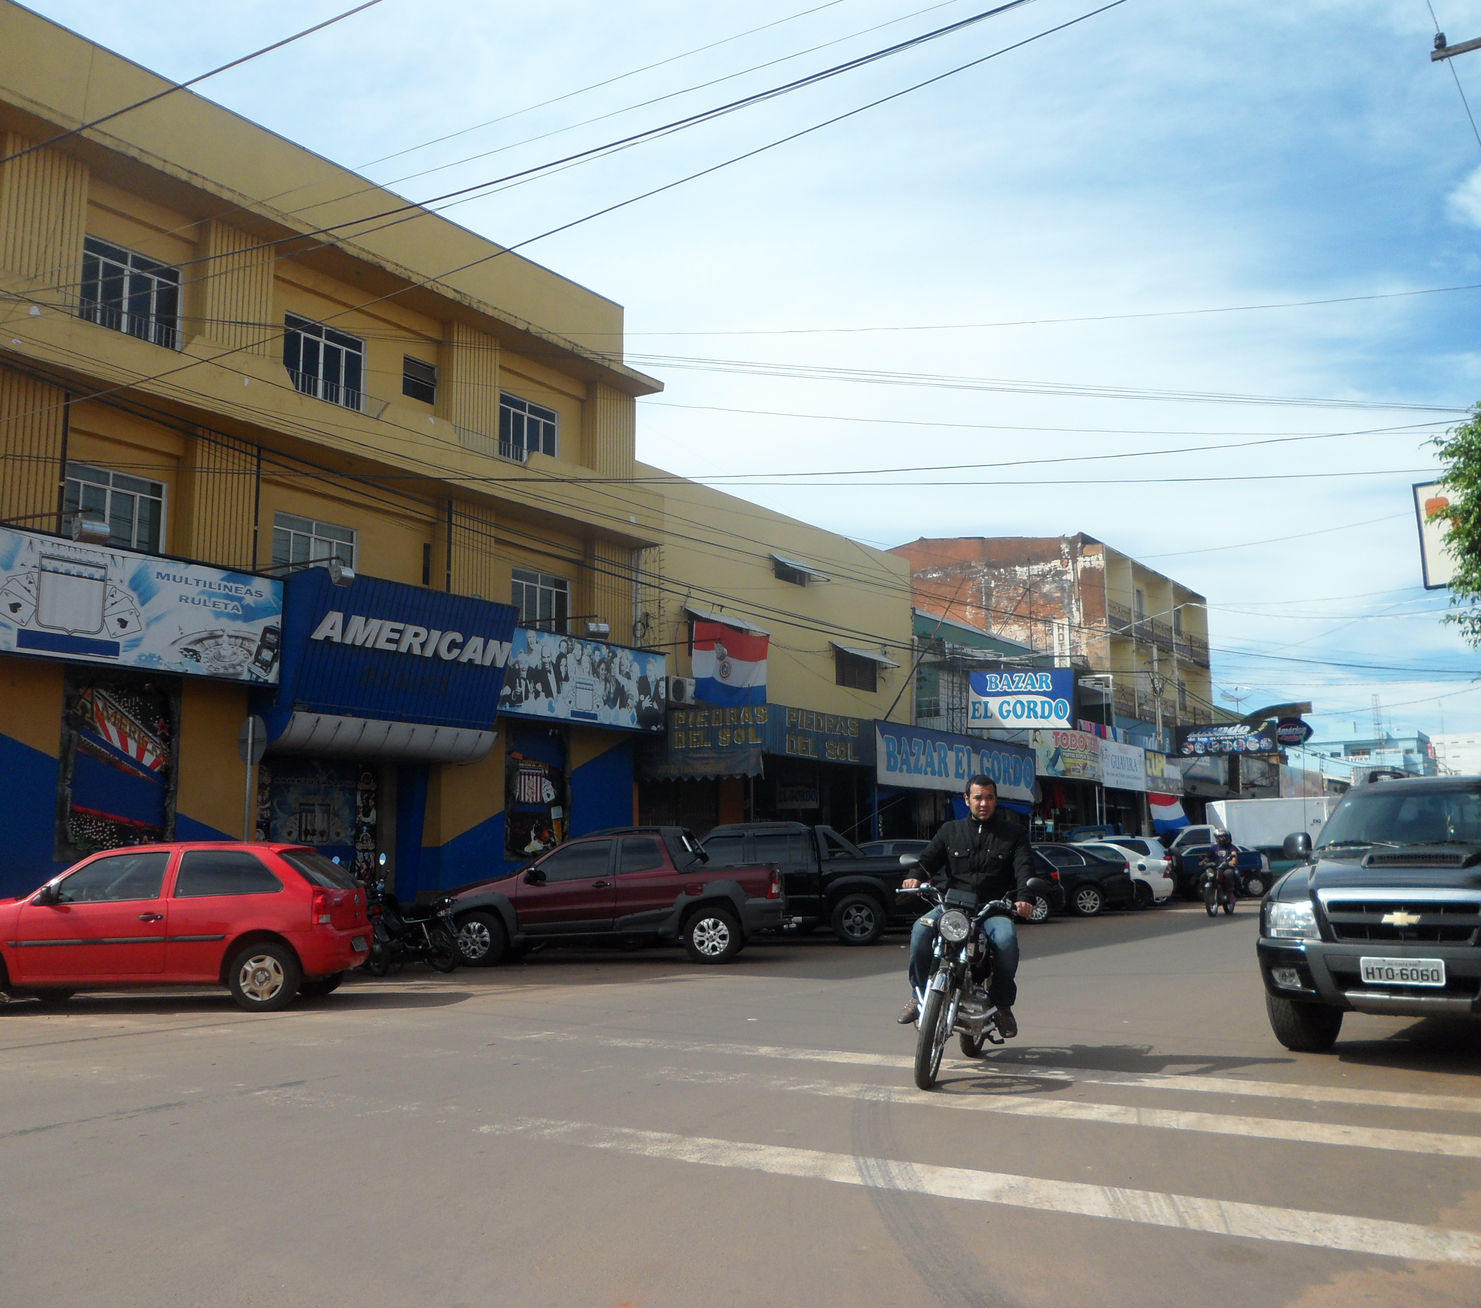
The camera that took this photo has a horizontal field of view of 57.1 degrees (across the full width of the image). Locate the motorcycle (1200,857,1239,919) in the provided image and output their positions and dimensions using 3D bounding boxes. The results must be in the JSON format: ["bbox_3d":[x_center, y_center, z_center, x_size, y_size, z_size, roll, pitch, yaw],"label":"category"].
[{"bbox_3d":[9.362,4.535,26.486,0.720,1.120,1.950,-7,-11,35],"label":"motorcycle"}]

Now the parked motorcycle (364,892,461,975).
[{"bbox_3d":[-3.614,3.052,15.349,1.900,1.050,0.700,-8,-11,40],"label":"parked motorcycle"}]

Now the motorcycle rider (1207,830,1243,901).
[{"bbox_3d":[9.493,4.145,26.697,0.660,1.400,0.800,-7,-11,35],"label":"motorcycle rider"}]

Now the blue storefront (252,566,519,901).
[{"bbox_3d":[-5.372,1.596,19.991,2.200,4.900,3.750,-7,-11,35],"label":"blue storefront"}]

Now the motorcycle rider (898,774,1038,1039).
[{"bbox_3d":[1.317,1.463,7.874,0.750,1.430,0.780,-4,-9,20],"label":"motorcycle rider"}]

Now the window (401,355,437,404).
[{"bbox_3d":[-5.310,-4.541,22.540,0.150,0.700,0.700,-7,-11,35],"label":"window"}]

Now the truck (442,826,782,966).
[{"bbox_3d":[-1.648,2.959,16.821,4.450,1.640,1.740,-1,-9,1],"label":"truck"}]

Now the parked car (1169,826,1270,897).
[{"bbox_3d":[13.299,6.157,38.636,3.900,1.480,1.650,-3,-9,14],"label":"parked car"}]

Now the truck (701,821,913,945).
[{"bbox_3d":[0.231,3.329,19.870,5.200,1.750,1.750,0,-9,-4],"label":"truck"}]

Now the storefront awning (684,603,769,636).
[{"bbox_3d":[-0.271,-0.669,28.189,0.550,0.380,2.300,-7,-11,35],"label":"storefront awning"}]

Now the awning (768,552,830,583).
[{"bbox_3d":[1.387,-1.983,30.995,0.570,0.330,1.725,-7,-11,35],"label":"awning"}]

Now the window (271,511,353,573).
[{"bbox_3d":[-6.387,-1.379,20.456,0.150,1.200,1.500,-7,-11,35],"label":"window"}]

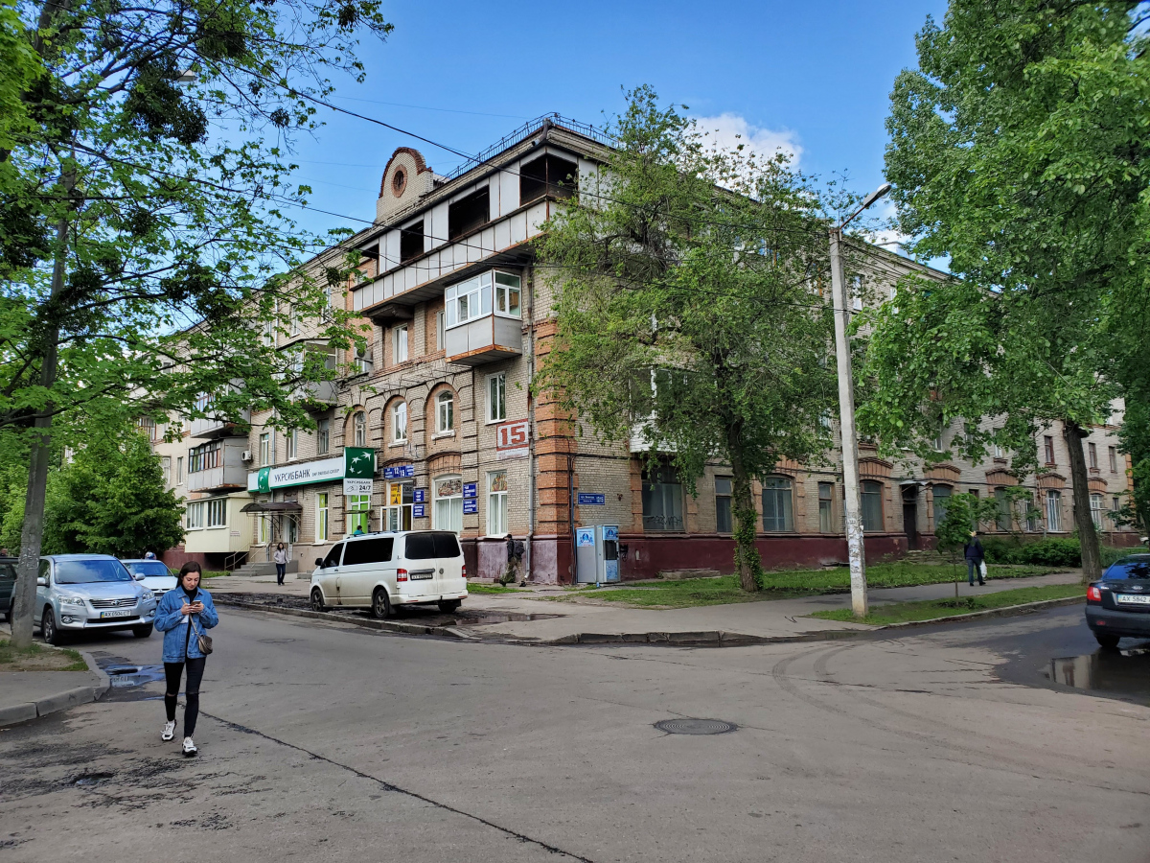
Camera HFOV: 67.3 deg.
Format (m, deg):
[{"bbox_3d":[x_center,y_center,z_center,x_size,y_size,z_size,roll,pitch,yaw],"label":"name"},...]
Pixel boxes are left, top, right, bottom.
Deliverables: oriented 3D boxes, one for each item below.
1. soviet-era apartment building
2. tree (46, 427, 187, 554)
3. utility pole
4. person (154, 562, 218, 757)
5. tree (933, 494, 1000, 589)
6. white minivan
[{"bbox_3d":[4.151,0.232,65.029,57.000,17.800,50.000,5,-9,-41],"label":"soviet-era apartment building"},{"bbox_3d":[-22.925,3.624,42.869,6.800,7.350,6.400,-1,-7,0],"label":"tree"},{"bbox_3d":[6.328,-0.657,18.349,0.350,9.100,1.500,5,-9,-42],"label":"utility pole"},{"bbox_3d":[-3.485,2.014,7.769,0.580,1.680,0.600,2,-7,-25],"label":"person"},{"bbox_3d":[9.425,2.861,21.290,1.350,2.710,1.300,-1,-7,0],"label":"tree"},{"bbox_3d":[-4.826,3.520,21.710,1.950,1.990,4.890,5,-9,-42],"label":"white minivan"}]

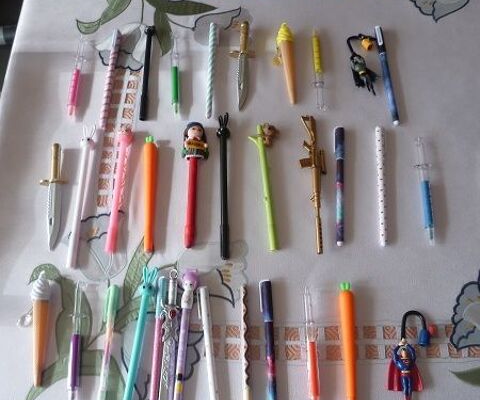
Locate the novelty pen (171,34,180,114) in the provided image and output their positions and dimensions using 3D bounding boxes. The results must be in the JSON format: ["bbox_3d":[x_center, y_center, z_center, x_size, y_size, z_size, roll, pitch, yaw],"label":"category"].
[{"bbox_3d":[-0.082,-0.164,0.667,0.014,0.012,0.125,-5,67,0],"label":"novelty pen"}]

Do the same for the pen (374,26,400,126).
[{"bbox_3d":[0.180,-0.154,0.636,0.011,0.013,0.147,-4,67,2],"label":"pen"}]

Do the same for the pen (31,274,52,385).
[{"bbox_3d":[-0.208,0.132,0.538,0.018,0.018,0.119,-7,67,1],"label":"pen"}]

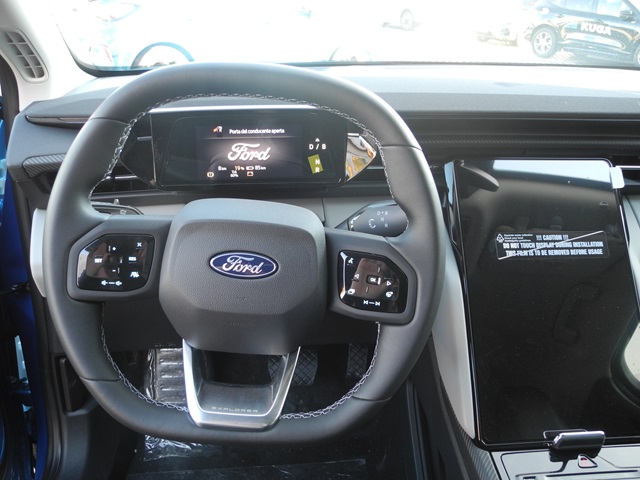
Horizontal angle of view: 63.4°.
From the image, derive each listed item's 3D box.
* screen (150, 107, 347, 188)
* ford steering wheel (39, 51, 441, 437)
[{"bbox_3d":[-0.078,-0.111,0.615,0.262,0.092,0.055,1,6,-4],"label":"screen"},{"bbox_3d":[-0.072,0.013,0.489,0.370,0.355,0.090,3,0,-3],"label":"ford steering wheel"}]

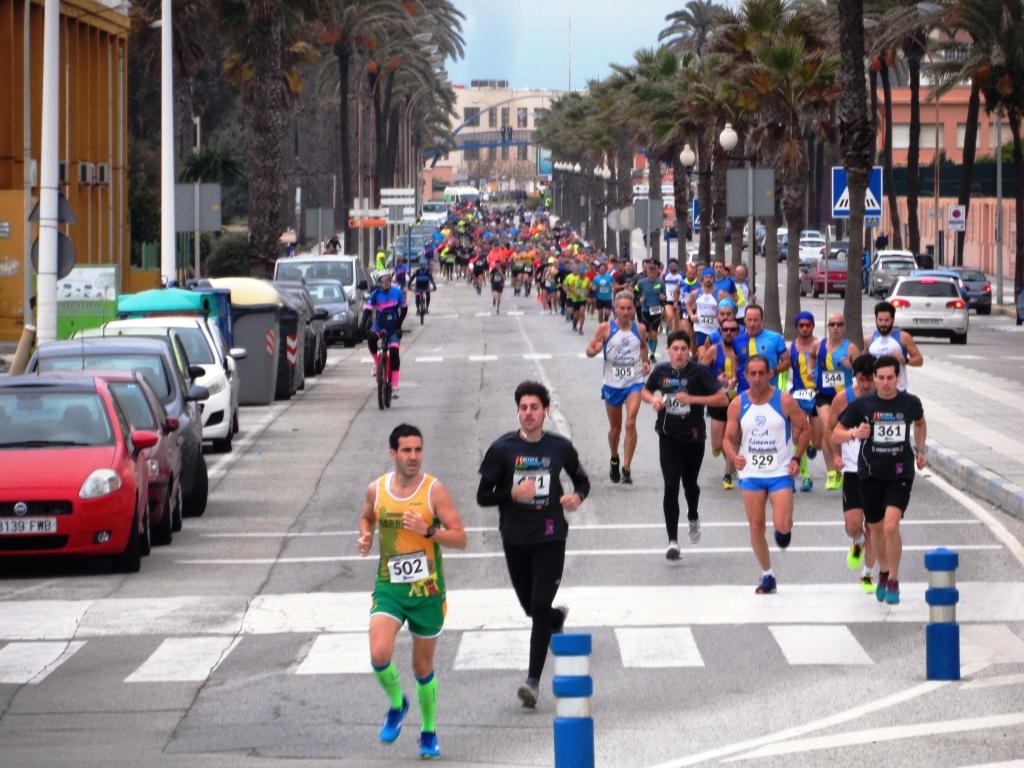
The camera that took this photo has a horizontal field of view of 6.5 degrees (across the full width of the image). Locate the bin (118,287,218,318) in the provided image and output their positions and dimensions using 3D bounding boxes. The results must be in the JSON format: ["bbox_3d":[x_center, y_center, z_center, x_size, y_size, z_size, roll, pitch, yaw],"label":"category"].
[{"bbox_3d":[-4.440,-0.407,117.000,1.300,1.710,1.600,0,1,0],"label":"bin"}]

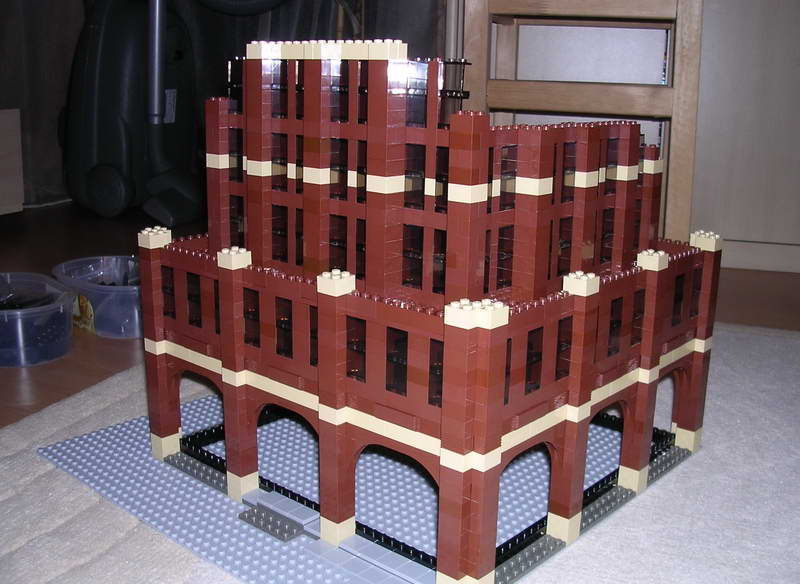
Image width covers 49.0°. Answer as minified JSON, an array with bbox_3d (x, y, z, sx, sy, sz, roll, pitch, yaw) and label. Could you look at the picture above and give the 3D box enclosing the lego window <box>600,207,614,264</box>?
[{"bbox_3d":[0.142,-0.040,0.616,0.008,0.038,0.016,13,19,40],"label":"lego window"}]

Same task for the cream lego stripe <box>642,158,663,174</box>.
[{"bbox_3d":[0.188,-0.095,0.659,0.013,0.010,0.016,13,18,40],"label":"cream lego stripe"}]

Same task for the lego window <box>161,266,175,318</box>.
[{"bbox_3d":[-0.167,0.000,0.647,0.016,0.038,0.007,13,18,40],"label":"lego window"}]

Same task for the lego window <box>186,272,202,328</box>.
[{"bbox_3d":[-0.143,0.006,0.627,0.016,0.038,0.008,13,19,40],"label":"lego window"}]

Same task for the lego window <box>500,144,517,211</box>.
[{"bbox_3d":[0.062,-0.069,0.527,0.008,0.038,0.016,13,19,40],"label":"lego window"}]

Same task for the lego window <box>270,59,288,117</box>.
[{"bbox_3d":[-0.077,-0.133,0.577,0.016,0.038,0.007,13,18,40],"label":"lego window"}]

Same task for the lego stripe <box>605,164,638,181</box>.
[{"bbox_3d":[0.156,-0.084,0.614,0.016,0.010,0.016,13,19,40],"label":"lego stripe"}]

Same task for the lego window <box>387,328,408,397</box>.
[{"bbox_3d":[0.001,0.039,0.504,0.016,0.038,0.008,13,19,40],"label":"lego window"}]

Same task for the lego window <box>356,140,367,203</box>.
[{"bbox_3d":[-0.018,-0.073,0.539,0.016,0.038,0.008,13,19,40],"label":"lego window"}]

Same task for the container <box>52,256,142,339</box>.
[{"bbox_3d":[-0.334,0.005,1.075,0.166,0.066,0.166,-3,15,-17],"label":"container"}]

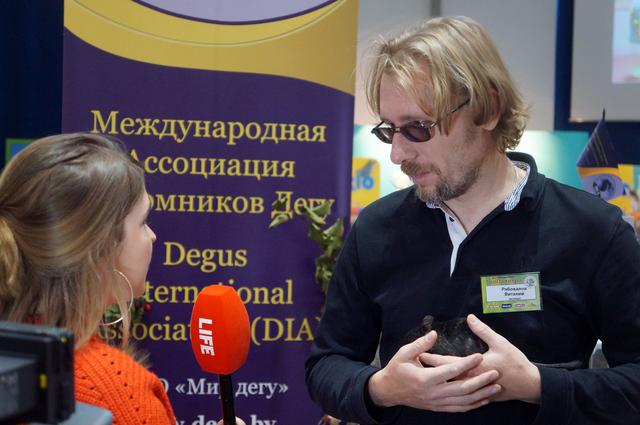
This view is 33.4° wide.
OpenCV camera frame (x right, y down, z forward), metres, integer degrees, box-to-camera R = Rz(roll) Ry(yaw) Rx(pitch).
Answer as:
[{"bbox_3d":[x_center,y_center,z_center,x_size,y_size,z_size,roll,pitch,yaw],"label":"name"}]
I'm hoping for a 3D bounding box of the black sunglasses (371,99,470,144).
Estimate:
[{"bbox_3d":[0.163,-0.140,1.563,0.134,0.041,0.137,-36,21,-34],"label":"black sunglasses"}]

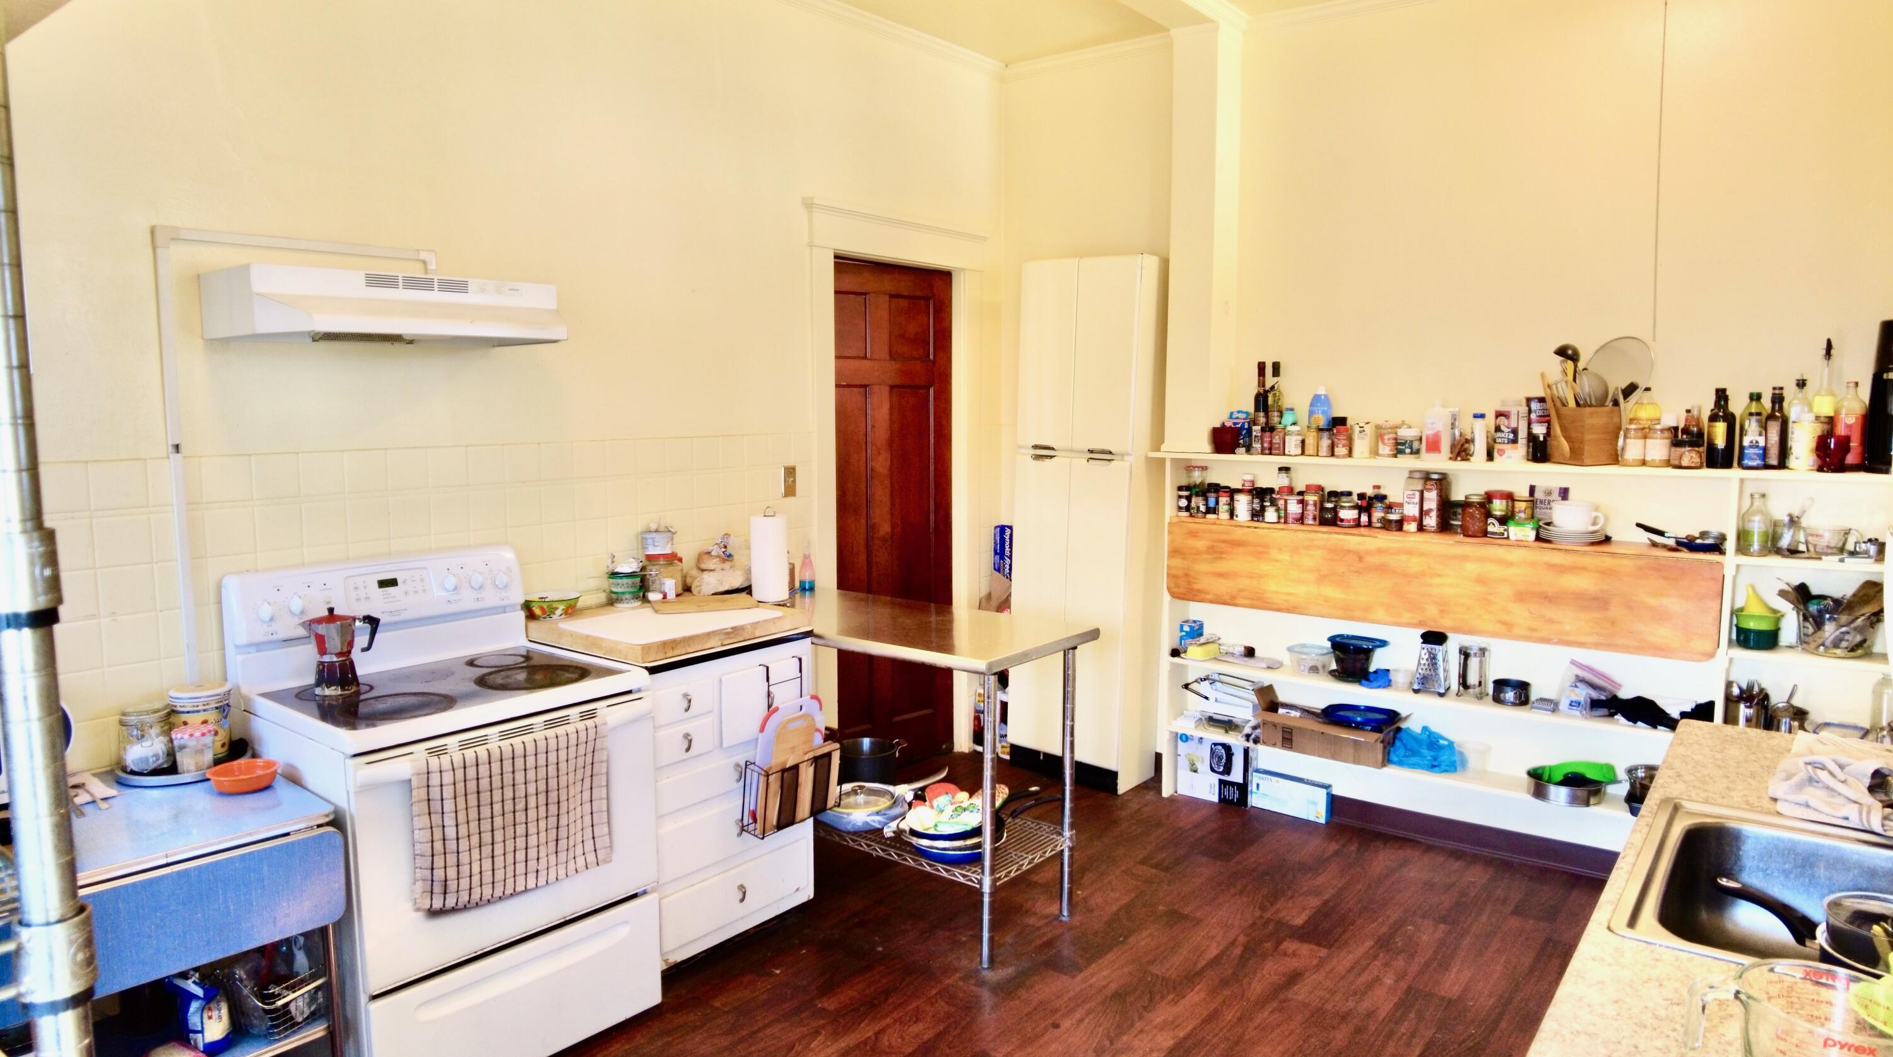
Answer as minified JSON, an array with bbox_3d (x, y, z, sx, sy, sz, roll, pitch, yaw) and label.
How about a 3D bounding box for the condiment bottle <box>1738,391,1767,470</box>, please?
[{"bbox_3d":[2.458,-0.299,3.320,0.073,0.239,0.073,5,8,40],"label":"condiment bottle"}]

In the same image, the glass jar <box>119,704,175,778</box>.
[{"bbox_3d":[-1.771,0.466,2.424,0.100,0.140,0.100,5,9,38],"label":"glass jar"}]

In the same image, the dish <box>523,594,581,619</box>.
[{"bbox_3d":[-1.193,0.240,3.316,0.158,0.065,0.158,0,7,0],"label":"dish"}]

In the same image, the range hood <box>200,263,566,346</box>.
[{"bbox_3d":[-1.363,-0.549,2.752,0.448,0.150,0.755,5,9,38],"label":"range hood"}]

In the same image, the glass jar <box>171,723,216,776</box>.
[{"bbox_3d":[-1.663,0.485,2.418,0.080,0.100,0.080,5,9,38],"label":"glass jar"}]

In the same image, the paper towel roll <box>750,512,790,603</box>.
[{"bbox_3d":[-0.638,0.114,3.959,0.135,0.295,0.135,0,7,0],"label":"paper towel roll"}]

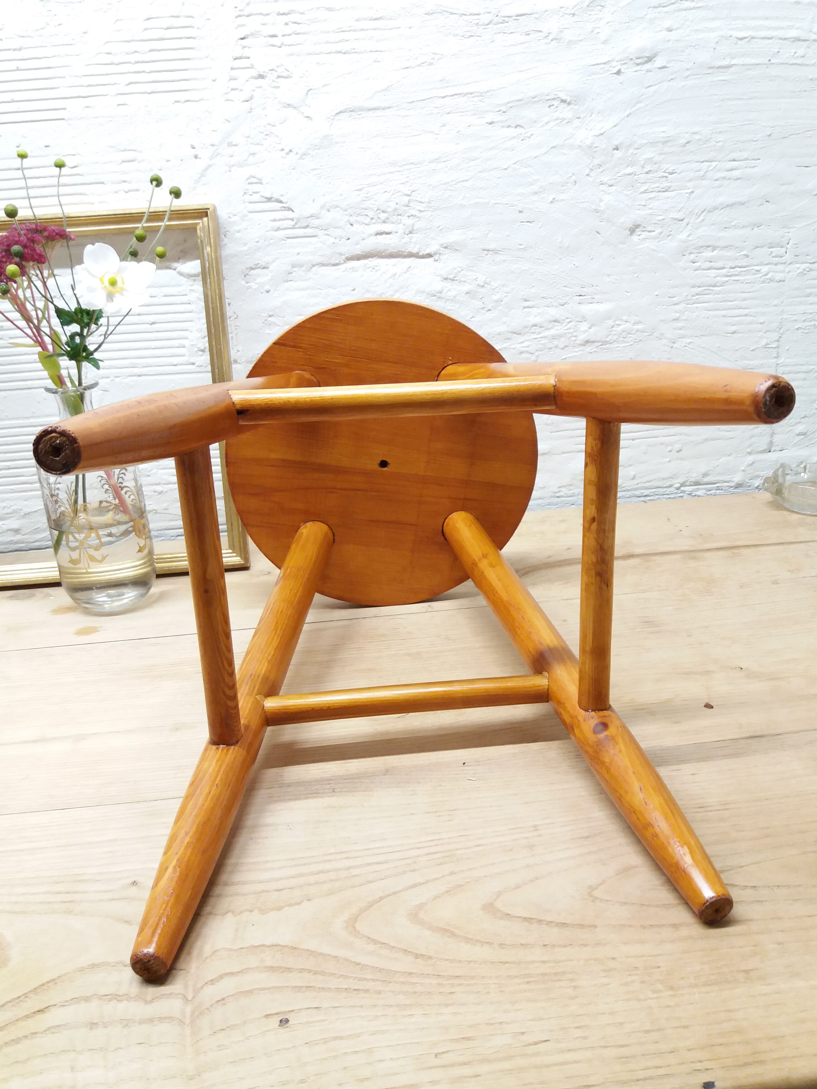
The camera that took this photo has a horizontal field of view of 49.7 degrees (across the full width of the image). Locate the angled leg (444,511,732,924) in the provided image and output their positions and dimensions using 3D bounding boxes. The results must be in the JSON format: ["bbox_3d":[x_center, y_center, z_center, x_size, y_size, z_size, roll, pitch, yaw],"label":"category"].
[{"bbox_3d":[0.101,0.085,0.626,0.037,0.037,0.442,-7,29,-12],"label":"angled leg"}]

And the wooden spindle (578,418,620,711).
[{"bbox_3d":[0.114,0.018,0.526,0.021,0.188,0.021,-3,20,0],"label":"wooden spindle"}]

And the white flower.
[{"bbox_3d":[-0.263,-0.237,0.788,0.072,0.066,0.033,-9,15,-16],"label":"white flower"}]

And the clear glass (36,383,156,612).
[{"bbox_3d":[-0.310,-0.047,0.856,0.095,0.212,0.095,-3,20,0],"label":"clear glass"}]

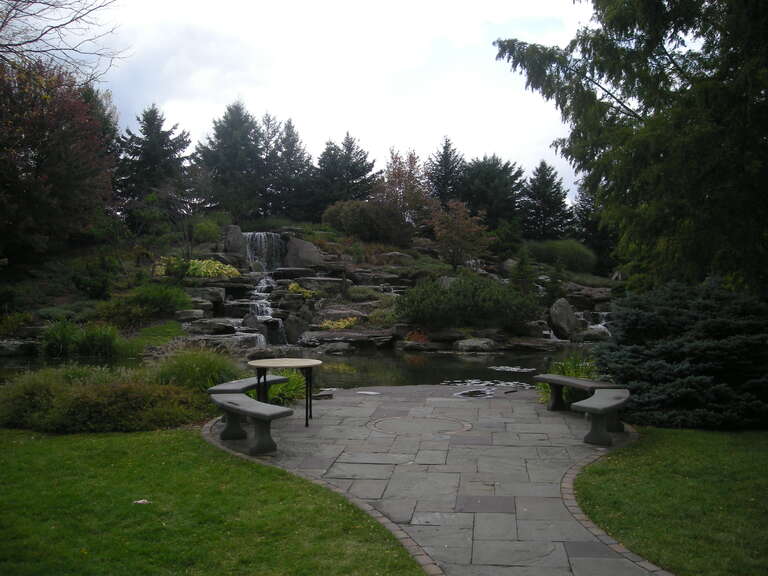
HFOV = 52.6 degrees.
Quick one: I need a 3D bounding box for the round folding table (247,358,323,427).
[{"bbox_3d":[-1.196,1.267,9.430,0.920,0.740,0.920,0,0,0],"label":"round folding table"}]

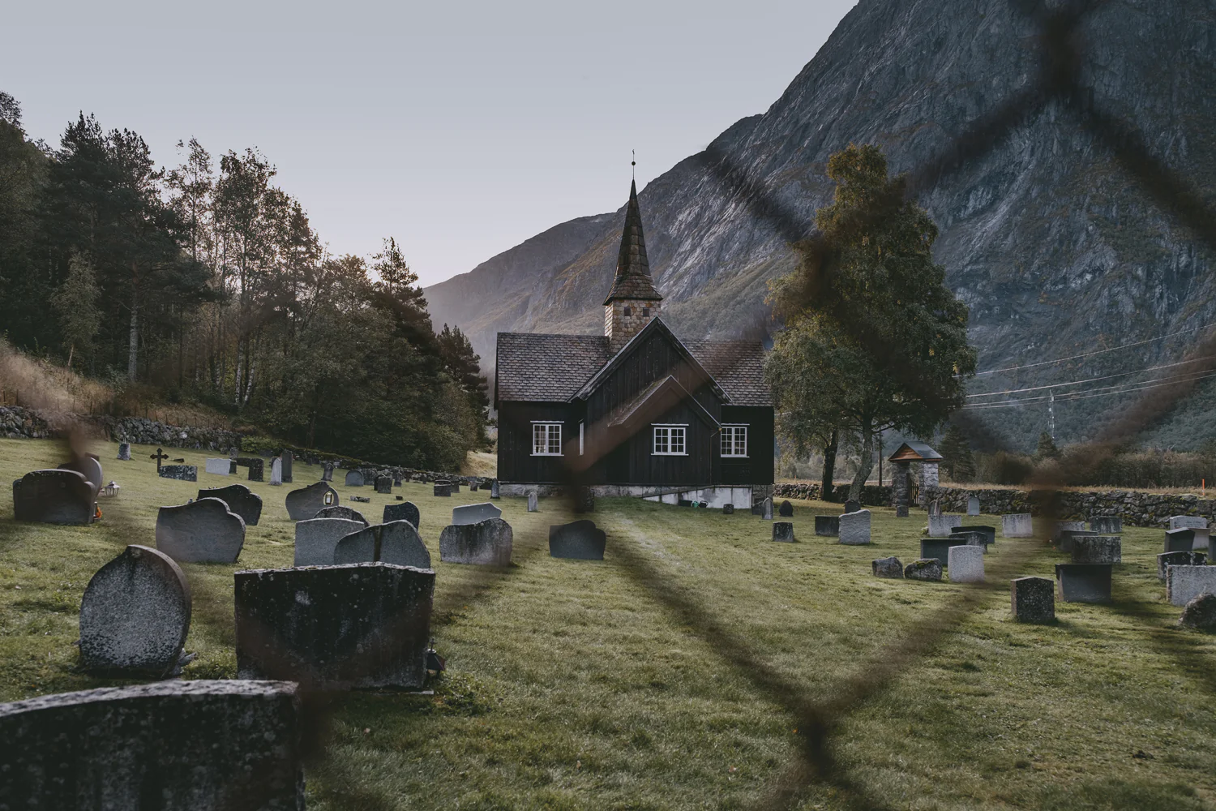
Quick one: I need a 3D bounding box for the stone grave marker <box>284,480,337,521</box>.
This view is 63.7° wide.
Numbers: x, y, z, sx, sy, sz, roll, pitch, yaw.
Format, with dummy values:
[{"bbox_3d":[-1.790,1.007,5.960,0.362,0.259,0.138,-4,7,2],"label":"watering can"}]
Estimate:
[{"bbox_3d":[-4.920,1.587,16.300,0.823,0.668,0.140,1,-3,-11],"label":"stone grave marker"}]

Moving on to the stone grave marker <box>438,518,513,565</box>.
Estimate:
[{"bbox_3d":[-1.787,1.858,13.400,0.968,0.632,0.200,0,-4,0],"label":"stone grave marker"}]

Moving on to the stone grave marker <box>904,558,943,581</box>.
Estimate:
[{"bbox_3d":[4.480,2.331,13.900,0.407,0.279,0.320,1,-3,-11],"label":"stone grave marker"}]

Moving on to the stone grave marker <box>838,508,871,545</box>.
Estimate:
[{"bbox_3d":[5.548,2.733,22.090,0.704,0.801,0.180,0,-4,0],"label":"stone grave marker"}]

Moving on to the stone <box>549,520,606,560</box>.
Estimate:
[{"bbox_3d":[-0.422,1.850,13.500,0.774,0.516,0.140,1,-3,-11],"label":"stone"}]

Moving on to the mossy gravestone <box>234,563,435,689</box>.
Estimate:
[{"bbox_3d":[-1.574,1.279,5.687,1.110,0.720,0.175,1,-3,-7],"label":"mossy gravestone"}]

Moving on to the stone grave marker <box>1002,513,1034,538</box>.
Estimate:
[{"bbox_3d":[11.719,3.440,28.070,0.880,0.680,0.140,1,-3,-5],"label":"stone grave marker"}]

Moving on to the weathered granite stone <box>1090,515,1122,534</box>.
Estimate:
[{"bbox_3d":[14.231,3.408,28.090,0.896,0.503,0.180,0,-4,0],"label":"weathered granite stone"}]

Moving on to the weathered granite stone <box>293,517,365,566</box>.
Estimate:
[{"bbox_3d":[-3.303,1.641,11.670,0.820,0.600,0.140,1,-3,-5],"label":"weathered granite stone"}]

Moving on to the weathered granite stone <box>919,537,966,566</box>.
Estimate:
[{"bbox_3d":[7.038,3.092,20.570,0.900,0.570,0.140,1,-3,-5],"label":"weathered granite stone"}]

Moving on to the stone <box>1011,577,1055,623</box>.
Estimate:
[{"bbox_3d":[5.842,2.666,13.475,0.540,0.610,0.150,1,-3,-5],"label":"stone"}]

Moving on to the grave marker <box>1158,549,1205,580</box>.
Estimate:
[{"bbox_3d":[10.706,2.994,18.290,0.847,0.556,0.180,0,-4,0],"label":"grave marker"}]

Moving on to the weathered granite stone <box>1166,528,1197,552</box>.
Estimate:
[{"bbox_3d":[12.899,3.095,22.085,0.597,0.651,0.170,0,-4,0],"label":"weathered granite stone"}]

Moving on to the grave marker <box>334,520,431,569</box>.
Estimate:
[{"bbox_3d":[-2.695,1.682,11.780,1.135,0.619,0.160,0,-4,0],"label":"grave marker"}]

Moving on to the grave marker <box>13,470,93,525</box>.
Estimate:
[{"bbox_3d":[-6.881,1.131,12.177,0.900,0.670,0.155,1,-3,-5],"label":"grave marker"}]

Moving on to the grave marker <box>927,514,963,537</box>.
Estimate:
[{"bbox_3d":[9.649,3.451,28.070,0.950,0.630,0.140,1,-3,-5],"label":"grave marker"}]

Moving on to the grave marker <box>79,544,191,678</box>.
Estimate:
[{"bbox_3d":[-2.697,1.165,5.600,0.536,0.711,0.130,1,-3,-11],"label":"grave marker"}]

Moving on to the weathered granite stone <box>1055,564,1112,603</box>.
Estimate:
[{"bbox_3d":[6.116,2.283,12.600,0.703,0.454,0.150,1,-3,-11],"label":"weathered granite stone"}]

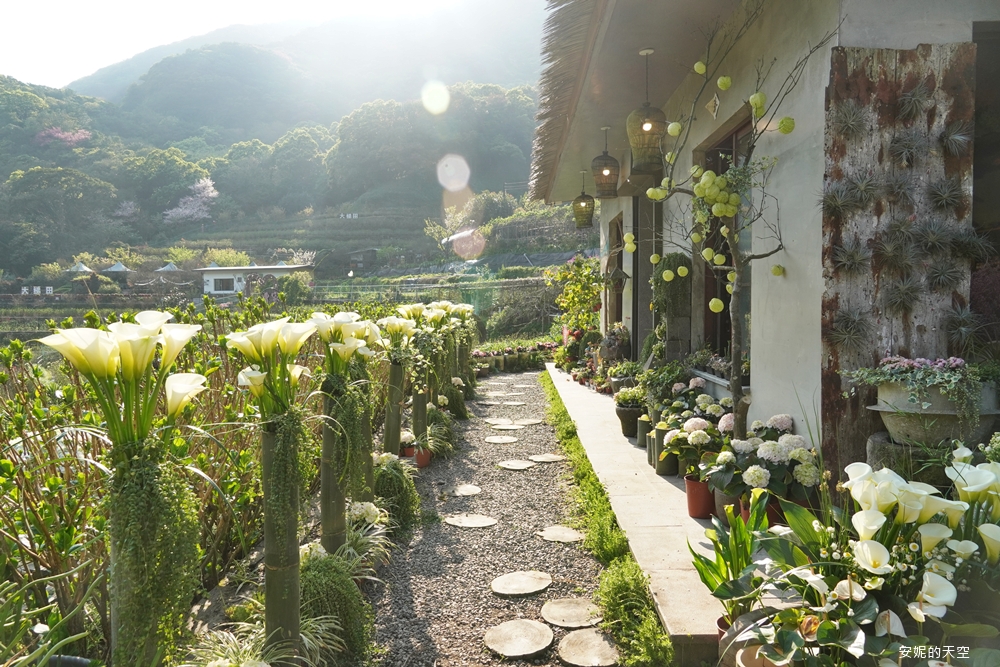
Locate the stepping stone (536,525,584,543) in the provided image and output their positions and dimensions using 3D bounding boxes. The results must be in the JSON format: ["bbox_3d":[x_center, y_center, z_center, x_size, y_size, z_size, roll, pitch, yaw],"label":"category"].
[{"bbox_3d":[0.340,1.140,4.216,0.275,0.040,0.270,0,3,2],"label":"stepping stone"}]

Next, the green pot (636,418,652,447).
[{"bbox_3d":[1.177,0.796,6.115,0.120,0.220,0.120,0,3,2],"label":"green pot"}]

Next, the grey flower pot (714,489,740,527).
[{"bbox_3d":[1.210,0.902,3.949,0.155,0.210,0.155,0,3,2],"label":"grey flower pot"}]

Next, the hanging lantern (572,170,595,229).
[{"bbox_3d":[1.306,-2.079,11.659,0.334,0.892,0.334,0,3,1],"label":"hanging lantern"}]

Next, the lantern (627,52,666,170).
[{"bbox_3d":[1.184,-1.799,6.051,0.326,0.989,0.326,0,3,1],"label":"lantern"}]

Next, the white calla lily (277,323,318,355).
[{"bbox_3d":[-0.742,0.018,2.750,0.125,0.115,0.110,2,3,33],"label":"white calla lily"}]

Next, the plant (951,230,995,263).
[{"bbox_3d":[2.614,-0.481,4.150,0.210,0.170,0.170,0,3,1],"label":"plant"}]

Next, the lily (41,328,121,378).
[{"bbox_3d":[-1.114,0.053,1.986,0.200,0.132,0.135,0,3,1],"label":"lily"}]

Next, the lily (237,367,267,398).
[{"bbox_3d":[-0.901,0.178,2.720,0.095,0.110,0.100,2,3,28],"label":"lily"}]

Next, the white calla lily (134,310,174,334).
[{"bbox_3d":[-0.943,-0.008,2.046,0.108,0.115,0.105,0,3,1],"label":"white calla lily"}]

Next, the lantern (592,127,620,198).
[{"bbox_3d":[1.222,-1.984,8.716,0.320,0.829,0.320,0,3,1],"label":"lantern"}]

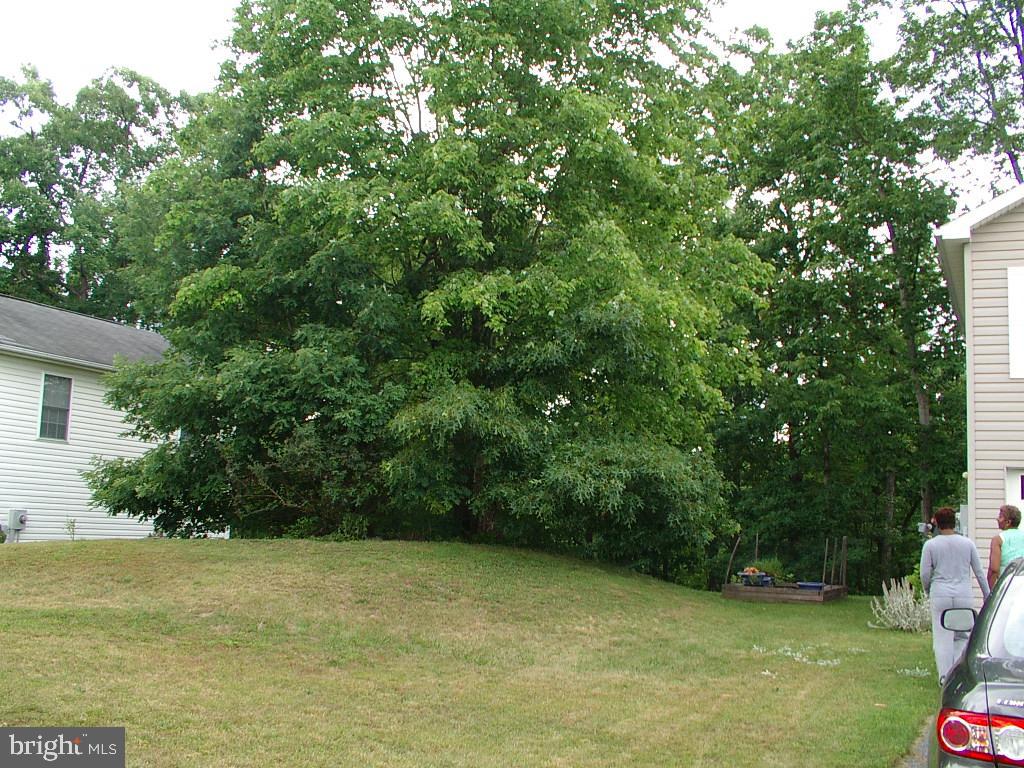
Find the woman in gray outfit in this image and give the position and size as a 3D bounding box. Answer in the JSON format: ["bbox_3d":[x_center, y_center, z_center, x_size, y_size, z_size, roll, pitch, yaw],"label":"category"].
[{"bbox_3d":[4.130,1.975,10.470,0.610,1.660,0.400,-1,-8,21],"label":"woman in gray outfit"}]

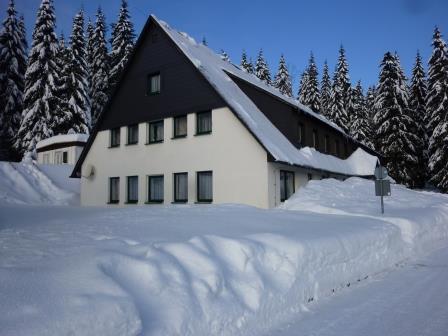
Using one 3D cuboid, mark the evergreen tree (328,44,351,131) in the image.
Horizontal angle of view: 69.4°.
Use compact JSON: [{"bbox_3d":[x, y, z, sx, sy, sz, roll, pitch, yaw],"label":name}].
[{"bbox_3d":[18.018,-7.231,49.019,4.200,23.182,4.200,-1,-5,0],"label":"evergreen tree"}]

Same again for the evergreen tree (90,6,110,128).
[{"bbox_3d":[-15.869,-9.293,41.031,3.900,22.915,3.900,-1,-5,0],"label":"evergreen tree"}]

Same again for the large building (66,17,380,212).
[{"bbox_3d":[4.449,-1.934,29.347,14.606,11.090,30.000,-4,-6,34],"label":"large building"}]

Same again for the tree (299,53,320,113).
[{"bbox_3d":[13.910,-7.009,51.019,4.300,23.198,4.300,-1,-5,0],"label":"tree"}]

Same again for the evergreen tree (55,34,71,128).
[{"bbox_3d":[-22.807,-8.349,45.073,3.600,21.918,3.600,-1,-5,0],"label":"evergreen tree"}]

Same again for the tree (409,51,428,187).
[{"bbox_3d":[31.428,-7.546,51.037,4.000,22.766,4.000,-1,-5,0],"label":"tree"}]

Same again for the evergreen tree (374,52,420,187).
[{"bbox_3d":[24.816,-6.361,45.146,6.300,20.199,6.300,-1,-5,0],"label":"evergreen tree"}]

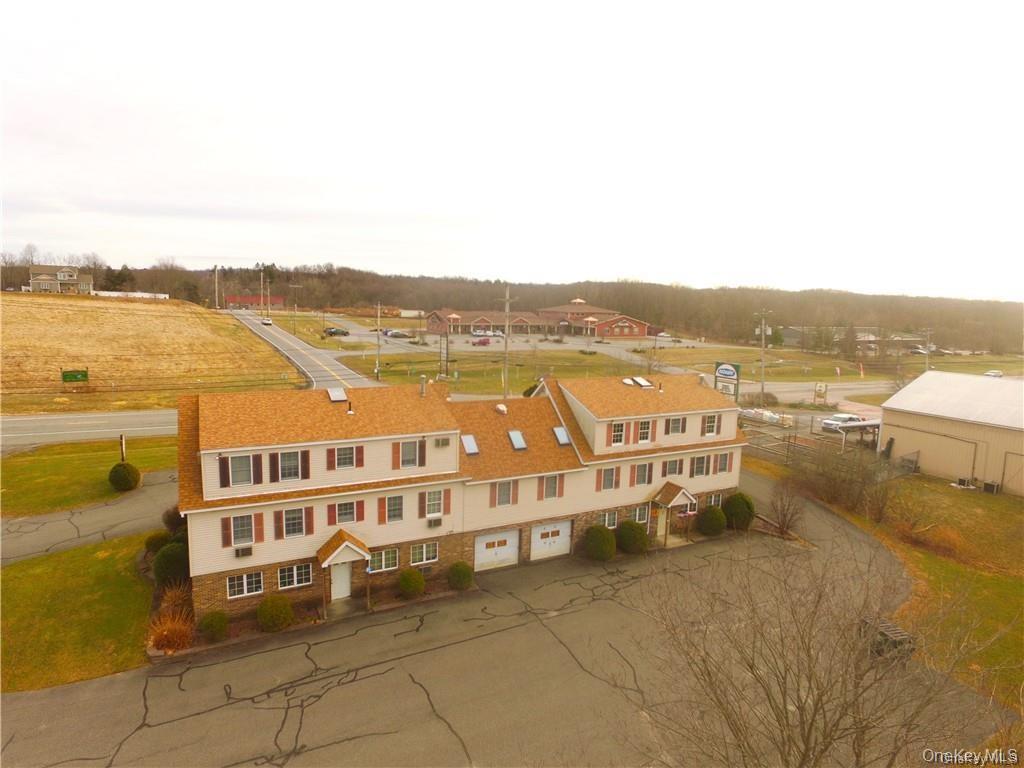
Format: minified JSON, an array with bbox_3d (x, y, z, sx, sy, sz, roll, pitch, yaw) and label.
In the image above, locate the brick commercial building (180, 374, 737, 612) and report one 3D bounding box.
[{"bbox_3d":[-1.053,5.010,38.590,35.400,10.250,11.800,-3,10,-26],"label":"brick commercial building"}]

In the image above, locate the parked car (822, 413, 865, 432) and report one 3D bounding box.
[{"bbox_3d":[38.239,4.375,67.965,5.100,1.820,1.950,-3,10,-26],"label":"parked car"}]

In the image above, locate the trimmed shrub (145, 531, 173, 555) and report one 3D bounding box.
[{"bbox_3d":[-20.113,9.076,33.796,1.450,1.280,1.450,-3,10,-26],"label":"trimmed shrub"}]

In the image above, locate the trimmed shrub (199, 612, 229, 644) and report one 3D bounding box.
[{"bbox_3d":[-13.464,10.935,26.721,1.190,1.260,1.190,-3,10,-26],"label":"trimmed shrub"}]

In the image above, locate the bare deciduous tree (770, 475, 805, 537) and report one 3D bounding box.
[{"bbox_3d":[18.897,8.339,40.611,2.180,4.010,2.180,-3,10,-26],"label":"bare deciduous tree"}]

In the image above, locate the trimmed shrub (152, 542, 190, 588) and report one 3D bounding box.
[{"bbox_3d":[-17.441,9.376,30.652,2.020,2.360,2.020,-3,10,-26],"label":"trimmed shrub"}]

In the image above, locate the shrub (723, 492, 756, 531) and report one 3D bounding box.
[{"bbox_3d":[15.947,8.934,41.502,2.210,2.560,2.210,-3,10,-26],"label":"shrub"}]

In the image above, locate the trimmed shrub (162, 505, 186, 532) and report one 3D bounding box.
[{"bbox_3d":[-20.627,8.286,36.470,1.520,1.630,1.520,-3,10,-26],"label":"trimmed shrub"}]

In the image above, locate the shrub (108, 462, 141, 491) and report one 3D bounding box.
[{"bbox_3d":[-27.415,6.545,41.903,1.860,1.900,1.860,-3,10,-26],"label":"shrub"}]

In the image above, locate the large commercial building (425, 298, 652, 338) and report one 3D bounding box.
[{"bbox_3d":[7.864,-24.281,208.448,77.000,12.600,36.000,-2,9,-24],"label":"large commercial building"}]

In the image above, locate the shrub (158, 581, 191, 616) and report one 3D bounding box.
[{"bbox_3d":[-15.958,10.272,28.157,1.400,1.840,1.400,-3,10,-26],"label":"shrub"}]

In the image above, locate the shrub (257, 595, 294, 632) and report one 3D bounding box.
[{"bbox_3d":[-11.042,10.724,27.676,1.630,1.540,1.630,-3,10,-26],"label":"shrub"}]

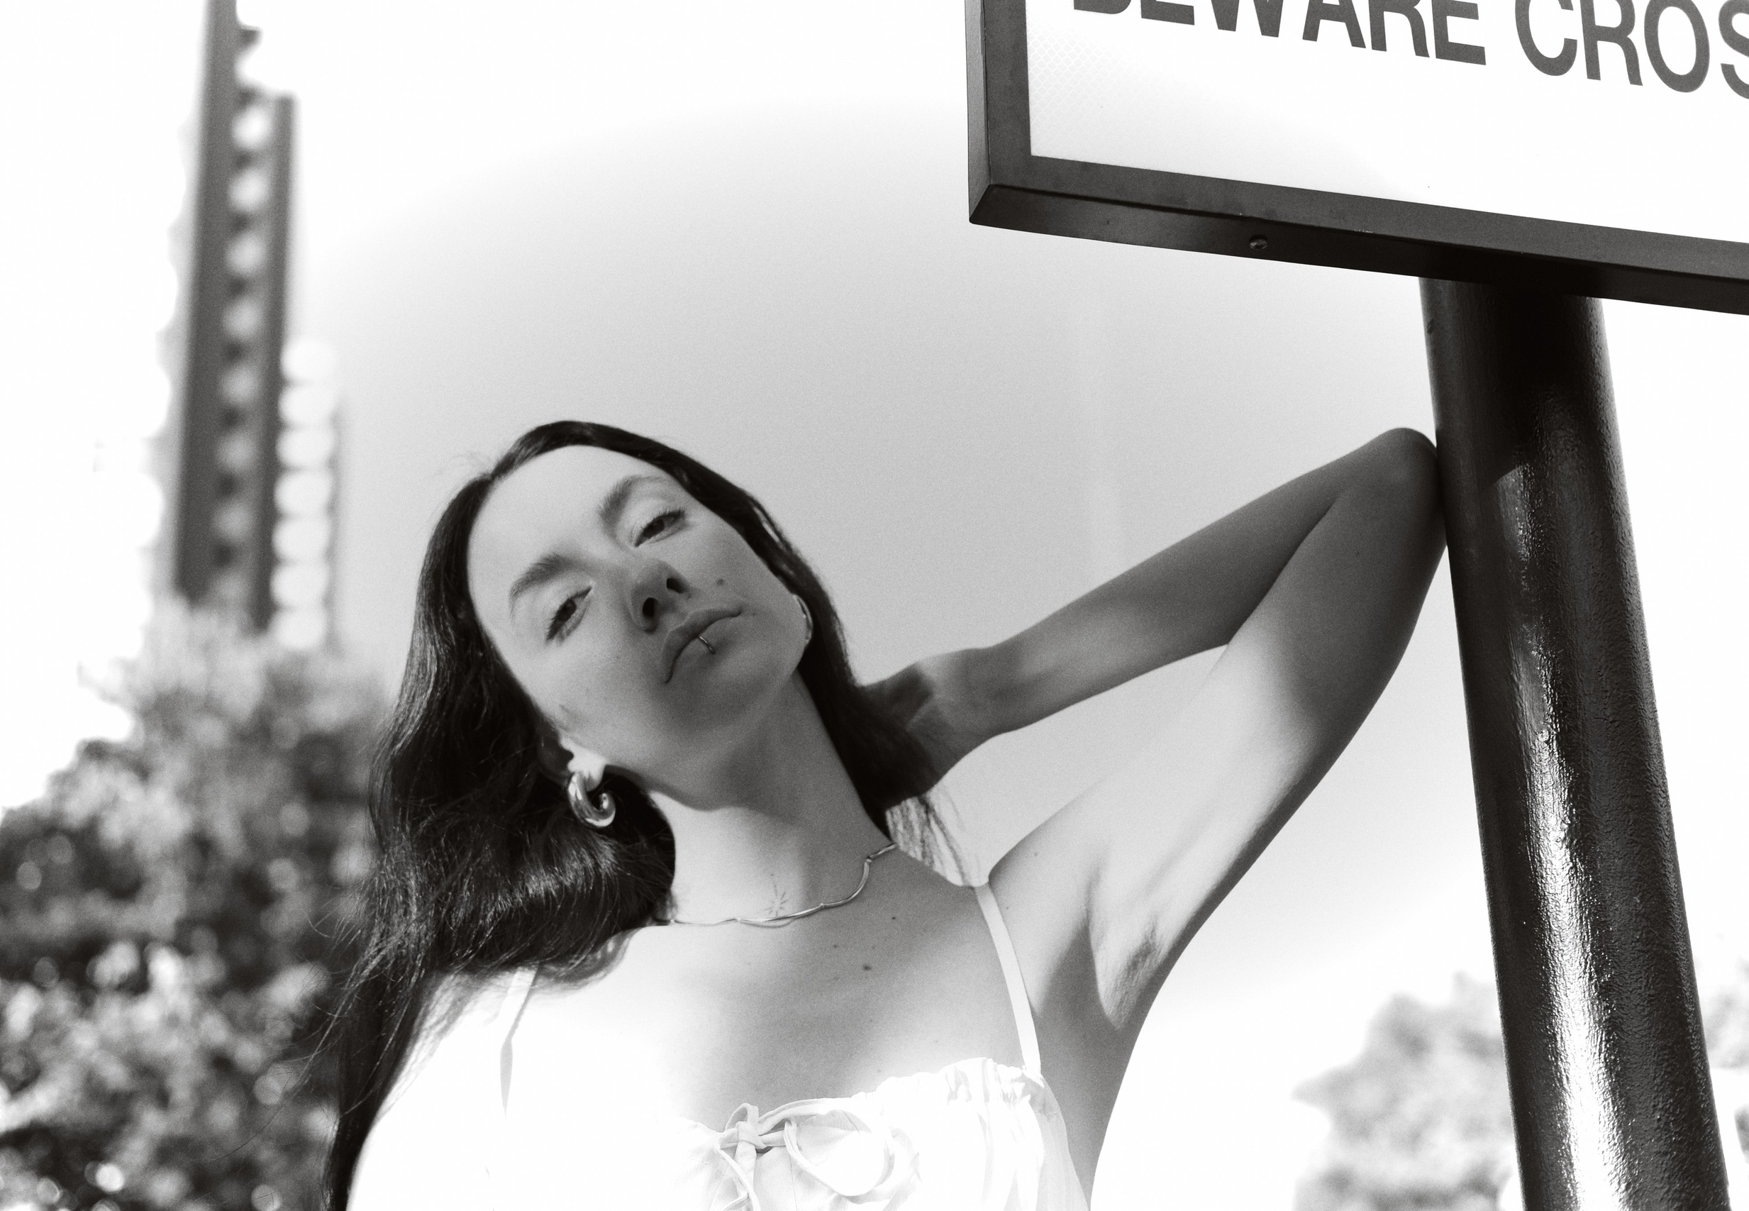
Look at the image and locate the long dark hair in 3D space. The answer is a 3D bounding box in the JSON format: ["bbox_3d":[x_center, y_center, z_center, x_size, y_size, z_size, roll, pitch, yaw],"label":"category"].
[{"bbox_3d":[-0.121,0.109,1.380,0.320,0.400,0.250,-1,-21,-2],"label":"long dark hair"}]

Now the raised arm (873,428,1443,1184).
[{"bbox_3d":[0.147,0.100,1.375,0.295,0.370,0.180,-2,-21,-1],"label":"raised arm"}]

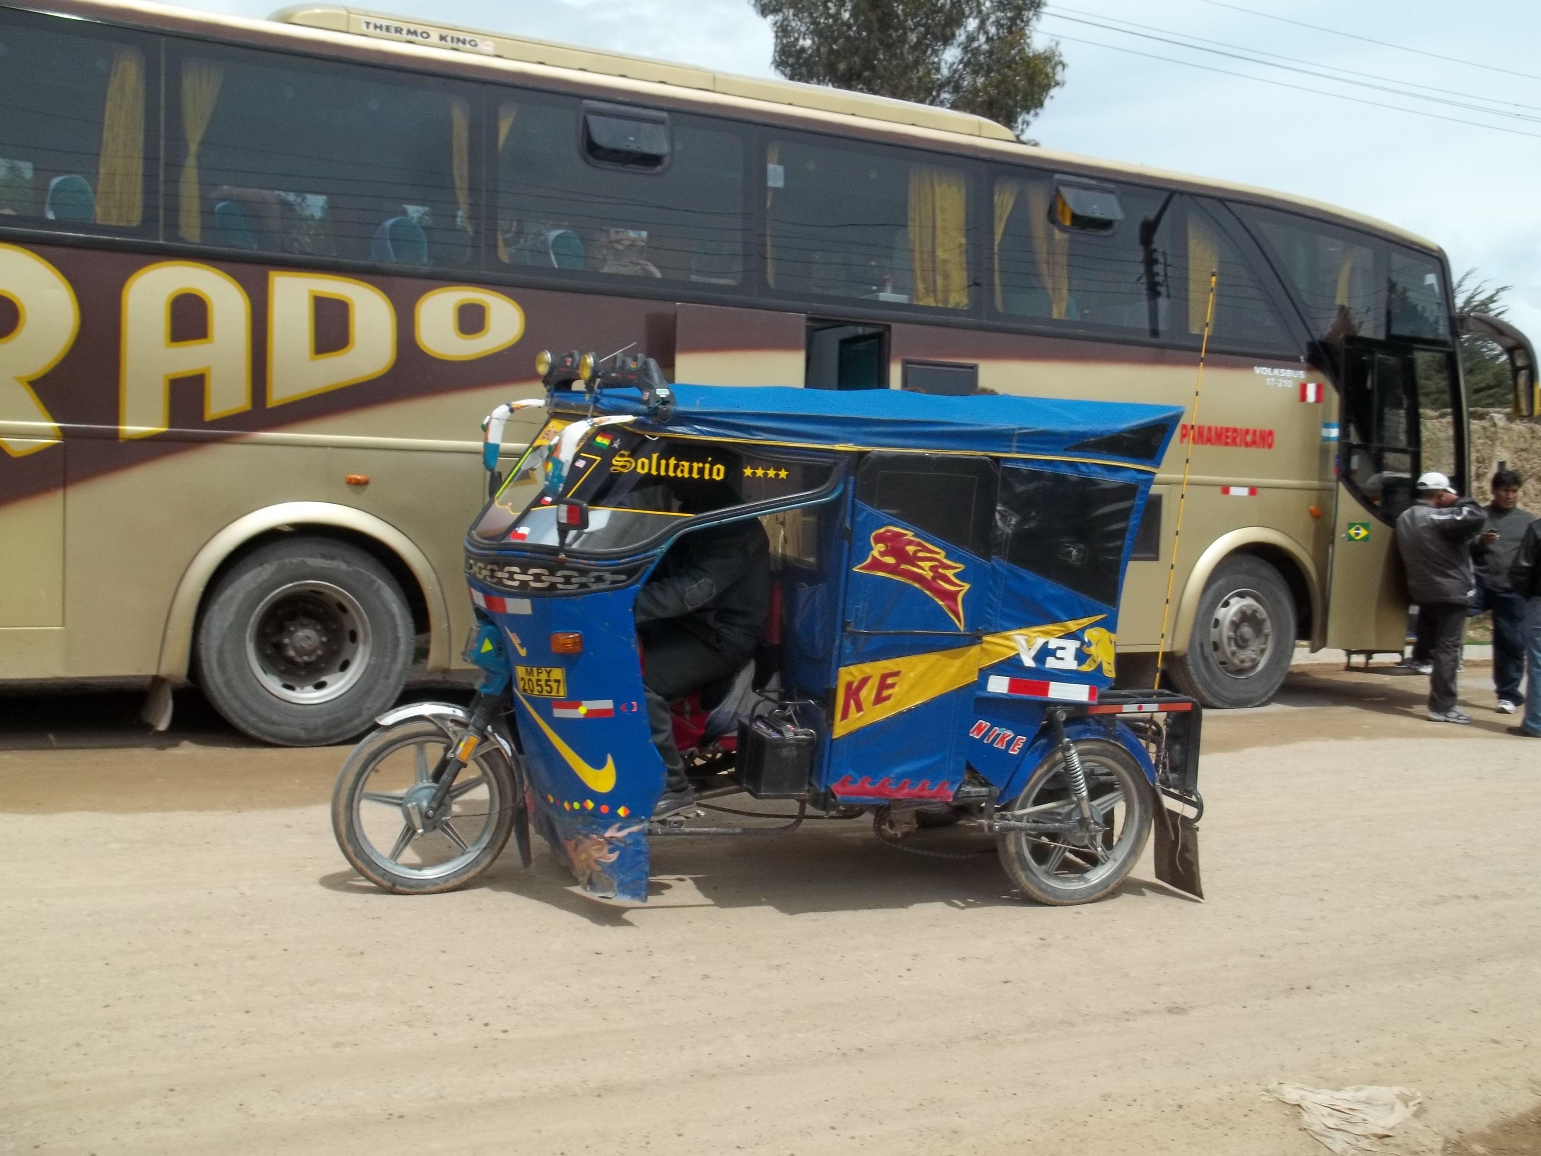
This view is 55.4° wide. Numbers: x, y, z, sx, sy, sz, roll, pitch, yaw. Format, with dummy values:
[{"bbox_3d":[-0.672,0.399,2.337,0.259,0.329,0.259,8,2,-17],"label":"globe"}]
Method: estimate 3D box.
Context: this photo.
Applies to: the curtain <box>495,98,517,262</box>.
[{"bbox_3d":[-1.360,-2.030,7.527,0.159,0.846,0.110,0,3,-26],"label":"curtain"}]

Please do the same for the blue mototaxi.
[{"bbox_3d":[0.005,0.161,5.097,2.930,1.770,1.230,1,3,-23],"label":"blue mototaxi"}]

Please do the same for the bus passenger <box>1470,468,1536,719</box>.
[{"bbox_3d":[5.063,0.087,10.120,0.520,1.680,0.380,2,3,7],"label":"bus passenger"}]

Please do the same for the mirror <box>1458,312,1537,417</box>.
[{"bbox_3d":[5.276,-1.549,10.649,0.480,0.780,0.300,0,3,-26],"label":"mirror"}]

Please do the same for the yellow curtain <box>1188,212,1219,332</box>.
[{"bbox_3d":[2.812,-1.980,9.530,0.271,0.809,0.110,0,3,-26],"label":"yellow curtain"}]

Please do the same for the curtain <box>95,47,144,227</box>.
[{"bbox_3d":[-2.991,-2.029,6.746,0.207,0.837,0.110,0,3,-26],"label":"curtain"}]

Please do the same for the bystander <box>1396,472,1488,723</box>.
[{"bbox_3d":[4.432,0.131,9.700,0.480,1.640,0.500,0,3,-25],"label":"bystander"}]

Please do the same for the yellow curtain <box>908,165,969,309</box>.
[{"bbox_3d":[0.989,-2.014,8.654,0.414,0.857,0.110,0,3,-26],"label":"yellow curtain"}]

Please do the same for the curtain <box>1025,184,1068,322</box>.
[{"bbox_3d":[1.687,-2.007,8.989,0.348,0.853,0.110,0,3,-26],"label":"curtain"}]

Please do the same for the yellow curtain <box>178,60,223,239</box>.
[{"bbox_3d":[-2.674,-2.007,6.899,0.206,0.867,0.110,0,3,-26],"label":"yellow curtain"}]

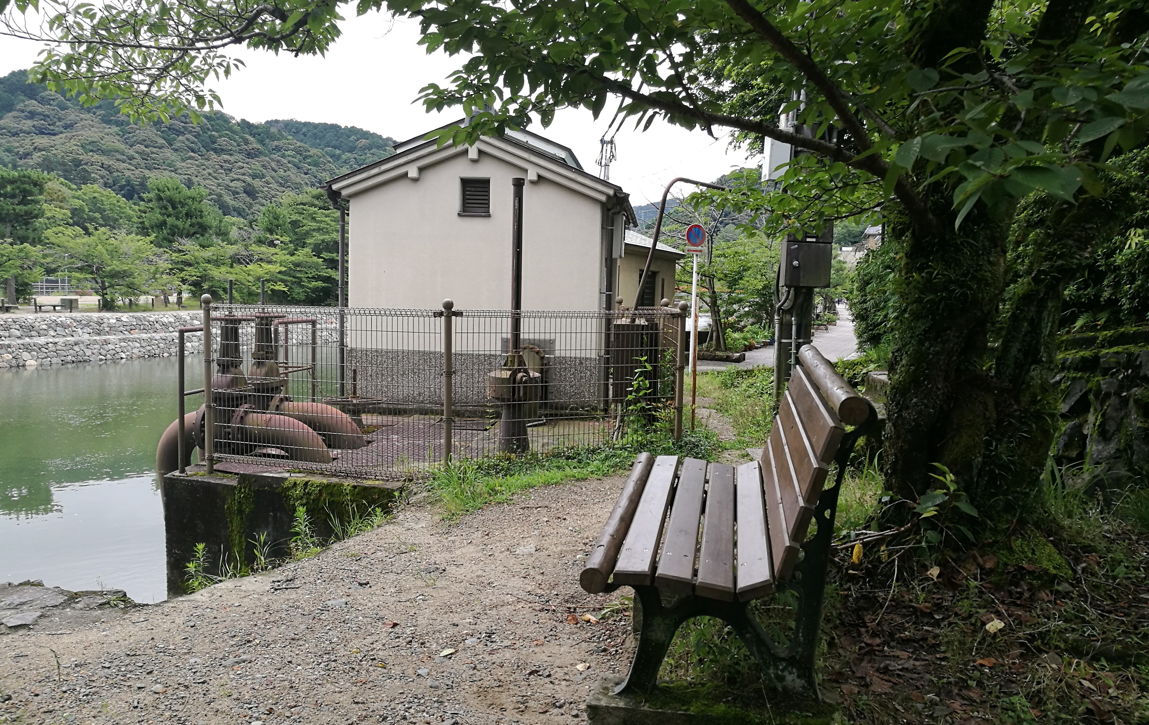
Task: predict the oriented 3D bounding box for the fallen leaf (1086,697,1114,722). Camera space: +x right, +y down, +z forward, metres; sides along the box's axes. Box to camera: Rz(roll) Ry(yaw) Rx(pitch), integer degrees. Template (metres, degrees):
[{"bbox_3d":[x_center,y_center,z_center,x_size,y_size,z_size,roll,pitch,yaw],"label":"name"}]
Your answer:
[{"bbox_3d":[1.466,0.968,2.500,0.055,0.025,0.075,-2,7,-32],"label":"fallen leaf"}]

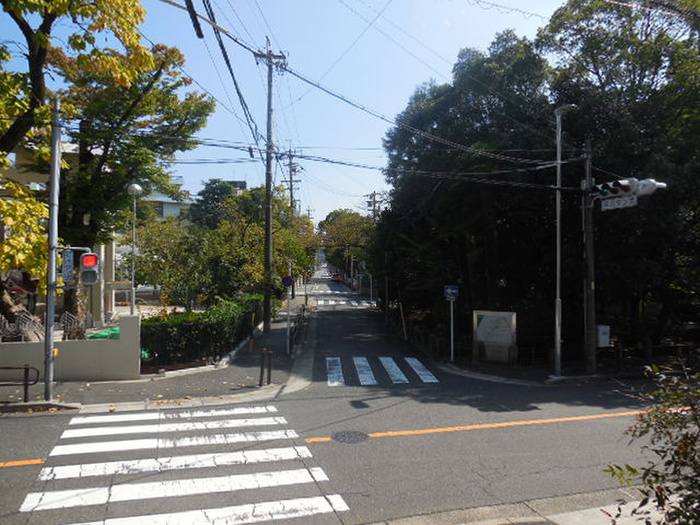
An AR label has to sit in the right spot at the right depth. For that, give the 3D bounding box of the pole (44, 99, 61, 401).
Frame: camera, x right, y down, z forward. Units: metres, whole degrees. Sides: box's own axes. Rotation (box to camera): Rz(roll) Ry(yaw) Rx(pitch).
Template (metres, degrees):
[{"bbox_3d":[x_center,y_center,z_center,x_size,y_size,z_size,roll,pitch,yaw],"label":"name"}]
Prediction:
[{"bbox_3d":[-6.634,-0.273,11.282,0.190,6.730,0.190,2,0,-14],"label":"pole"}]

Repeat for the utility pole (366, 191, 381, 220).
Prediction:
[{"bbox_3d":[2.955,-2.665,60.973,1.700,12.050,0.600,1,0,-3],"label":"utility pole"}]

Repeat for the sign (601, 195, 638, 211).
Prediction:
[{"bbox_3d":[7.227,-1.588,13.559,0.050,0.310,1.160,1,0,-18],"label":"sign"}]

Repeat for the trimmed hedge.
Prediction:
[{"bbox_3d":[-5.302,2.445,20.150,2.300,1.400,10.800,1,0,-4],"label":"trimmed hedge"}]

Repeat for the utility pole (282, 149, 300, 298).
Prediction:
[{"bbox_3d":[-5.158,-3.479,45.032,1.650,13.370,0.600,1,0,-3],"label":"utility pole"}]

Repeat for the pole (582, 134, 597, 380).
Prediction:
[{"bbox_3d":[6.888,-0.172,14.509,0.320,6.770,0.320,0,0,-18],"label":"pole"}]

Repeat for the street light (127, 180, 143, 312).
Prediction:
[{"bbox_3d":[-6.626,0.277,15.488,0.440,5.370,0.440,1,0,-23],"label":"street light"}]

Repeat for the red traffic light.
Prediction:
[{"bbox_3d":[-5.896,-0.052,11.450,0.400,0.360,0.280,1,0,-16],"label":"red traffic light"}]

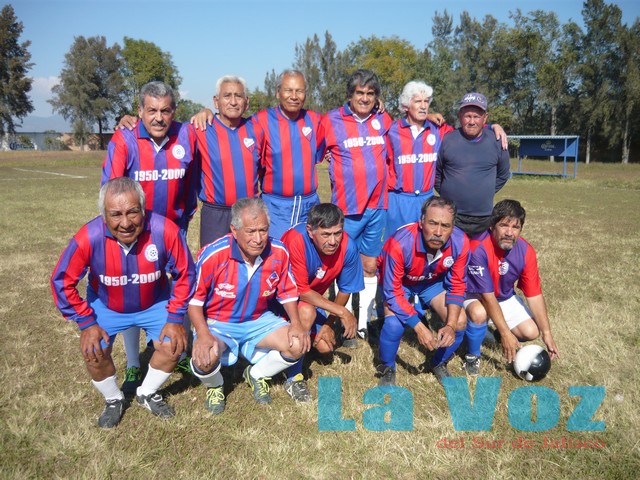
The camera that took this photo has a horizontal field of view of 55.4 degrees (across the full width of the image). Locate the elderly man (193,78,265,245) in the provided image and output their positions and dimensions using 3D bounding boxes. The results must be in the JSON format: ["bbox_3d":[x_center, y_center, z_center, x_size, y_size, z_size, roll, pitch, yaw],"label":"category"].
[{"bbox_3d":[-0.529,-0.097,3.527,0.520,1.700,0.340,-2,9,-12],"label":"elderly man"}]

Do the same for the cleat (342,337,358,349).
[{"bbox_3d":[0.207,0.640,4.139,0.105,0.110,0.280,-2,9,-10],"label":"cleat"}]

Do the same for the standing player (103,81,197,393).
[{"bbox_3d":[-0.922,-0.014,3.319,0.540,1.660,0.400,-2,9,-10],"label":"standing player"}]

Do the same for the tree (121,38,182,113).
[{"bbox_3d":[-24.415,-20.538,87.881,9.800,16.000,9.500,0,9,0],"label":"tree"}]

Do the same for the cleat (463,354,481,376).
[{"bbox_3d":[0.915,0.714,3.673,0.105,0.110,0.280,2,9,10],"label":"cleat"}]

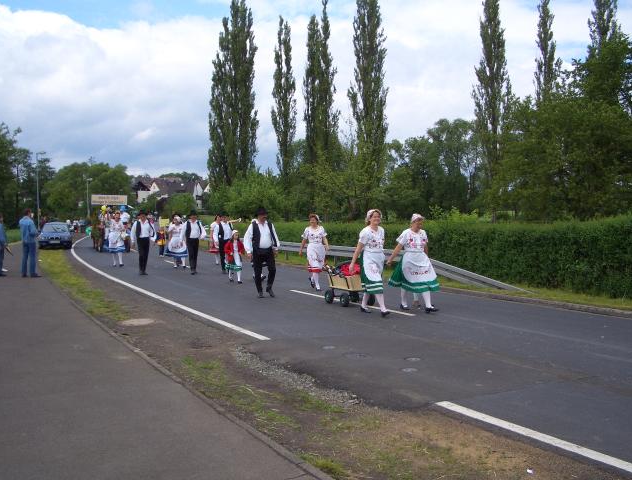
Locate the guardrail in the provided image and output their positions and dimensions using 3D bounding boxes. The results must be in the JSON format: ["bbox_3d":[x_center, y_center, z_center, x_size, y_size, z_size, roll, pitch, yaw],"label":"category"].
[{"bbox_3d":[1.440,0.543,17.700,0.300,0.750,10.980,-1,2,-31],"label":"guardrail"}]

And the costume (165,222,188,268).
[{"bbox_3d":[-4.398,0.173,20.400,0.700,1.450,0.550,-1,2,-24],"label":"costume"}]

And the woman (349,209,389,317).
[{"bbox_3d":[0.856,0.359,10.550,0.580,1.680,0.500,-2,3,-38],"label":"woman"}]

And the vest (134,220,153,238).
[{"bbox_3d":[-4.783,-0.321,18.100,0.500,0.540,0.300,-1,2,-24],"label":"vest"}]

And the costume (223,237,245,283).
[{"bbox_3d":[-1.990,0.476,15.800,0.480,1.120,0.380,-2,2,-28],"label":"costume"}]

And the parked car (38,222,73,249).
[{"bbox_3d":[-14.591,-0.252,36.300,1.720,1.400,4.350,-1,2,-19],"label":"parked car"}]

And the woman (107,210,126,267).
[{"bbox_3d":[-6.304,-0.038,20.500,0.600,1.720,0.480,-1,2,-20],"label":"woman"}]

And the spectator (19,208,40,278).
[{"bbox_3d":[-7.659,0.080,17.300,0.560,1.780,0.450,1,3,43],"label":"spectator"}]

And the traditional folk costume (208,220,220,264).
[{"bbox_3d":[-3.321,0.123,21.600,0.580,1.460,0.460,-1,2,-24],"label":"traditional folk costume"}]

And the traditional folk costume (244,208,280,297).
[{"bbox_3d":[-1.095,0.230,13.250,0.650,1.820,0.450,-1,2,-24],"label":"traditional folk costume"}]

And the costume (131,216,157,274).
[{"bbox_3d":[-4.817,0.169,18.100,0.650,1.620,0.380,-1,2,-24],"label":"costume"}]

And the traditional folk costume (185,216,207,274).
[{"bbox_3d":[-3.417,0.166,18.200,0.620,1.620,0.380,-1,2,-24],"label":"traditional folk costume"}]

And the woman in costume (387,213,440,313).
[{"bbox_3d":[1.672,0.382,11.100,0.700,1.660,0.620,-1,2,-33],"label":"woman in costume"}]

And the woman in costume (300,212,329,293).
[{"bbox_3d":[-0.054,0.271,14.050,0.600,1.650,0.450,-1,2,-14],"label":"woman in costume"}]

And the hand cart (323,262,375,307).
[{"bbox_3d":[0.613,0.824,11.850,0.570,0.730,0.970,-2,3,-33],"label":"hand cart"}]

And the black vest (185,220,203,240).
[{"bbox_3d":[-3.464,-0.269,18.300,0.470,0.570,0.300,-1,2,-18],"label":"black vest"}]

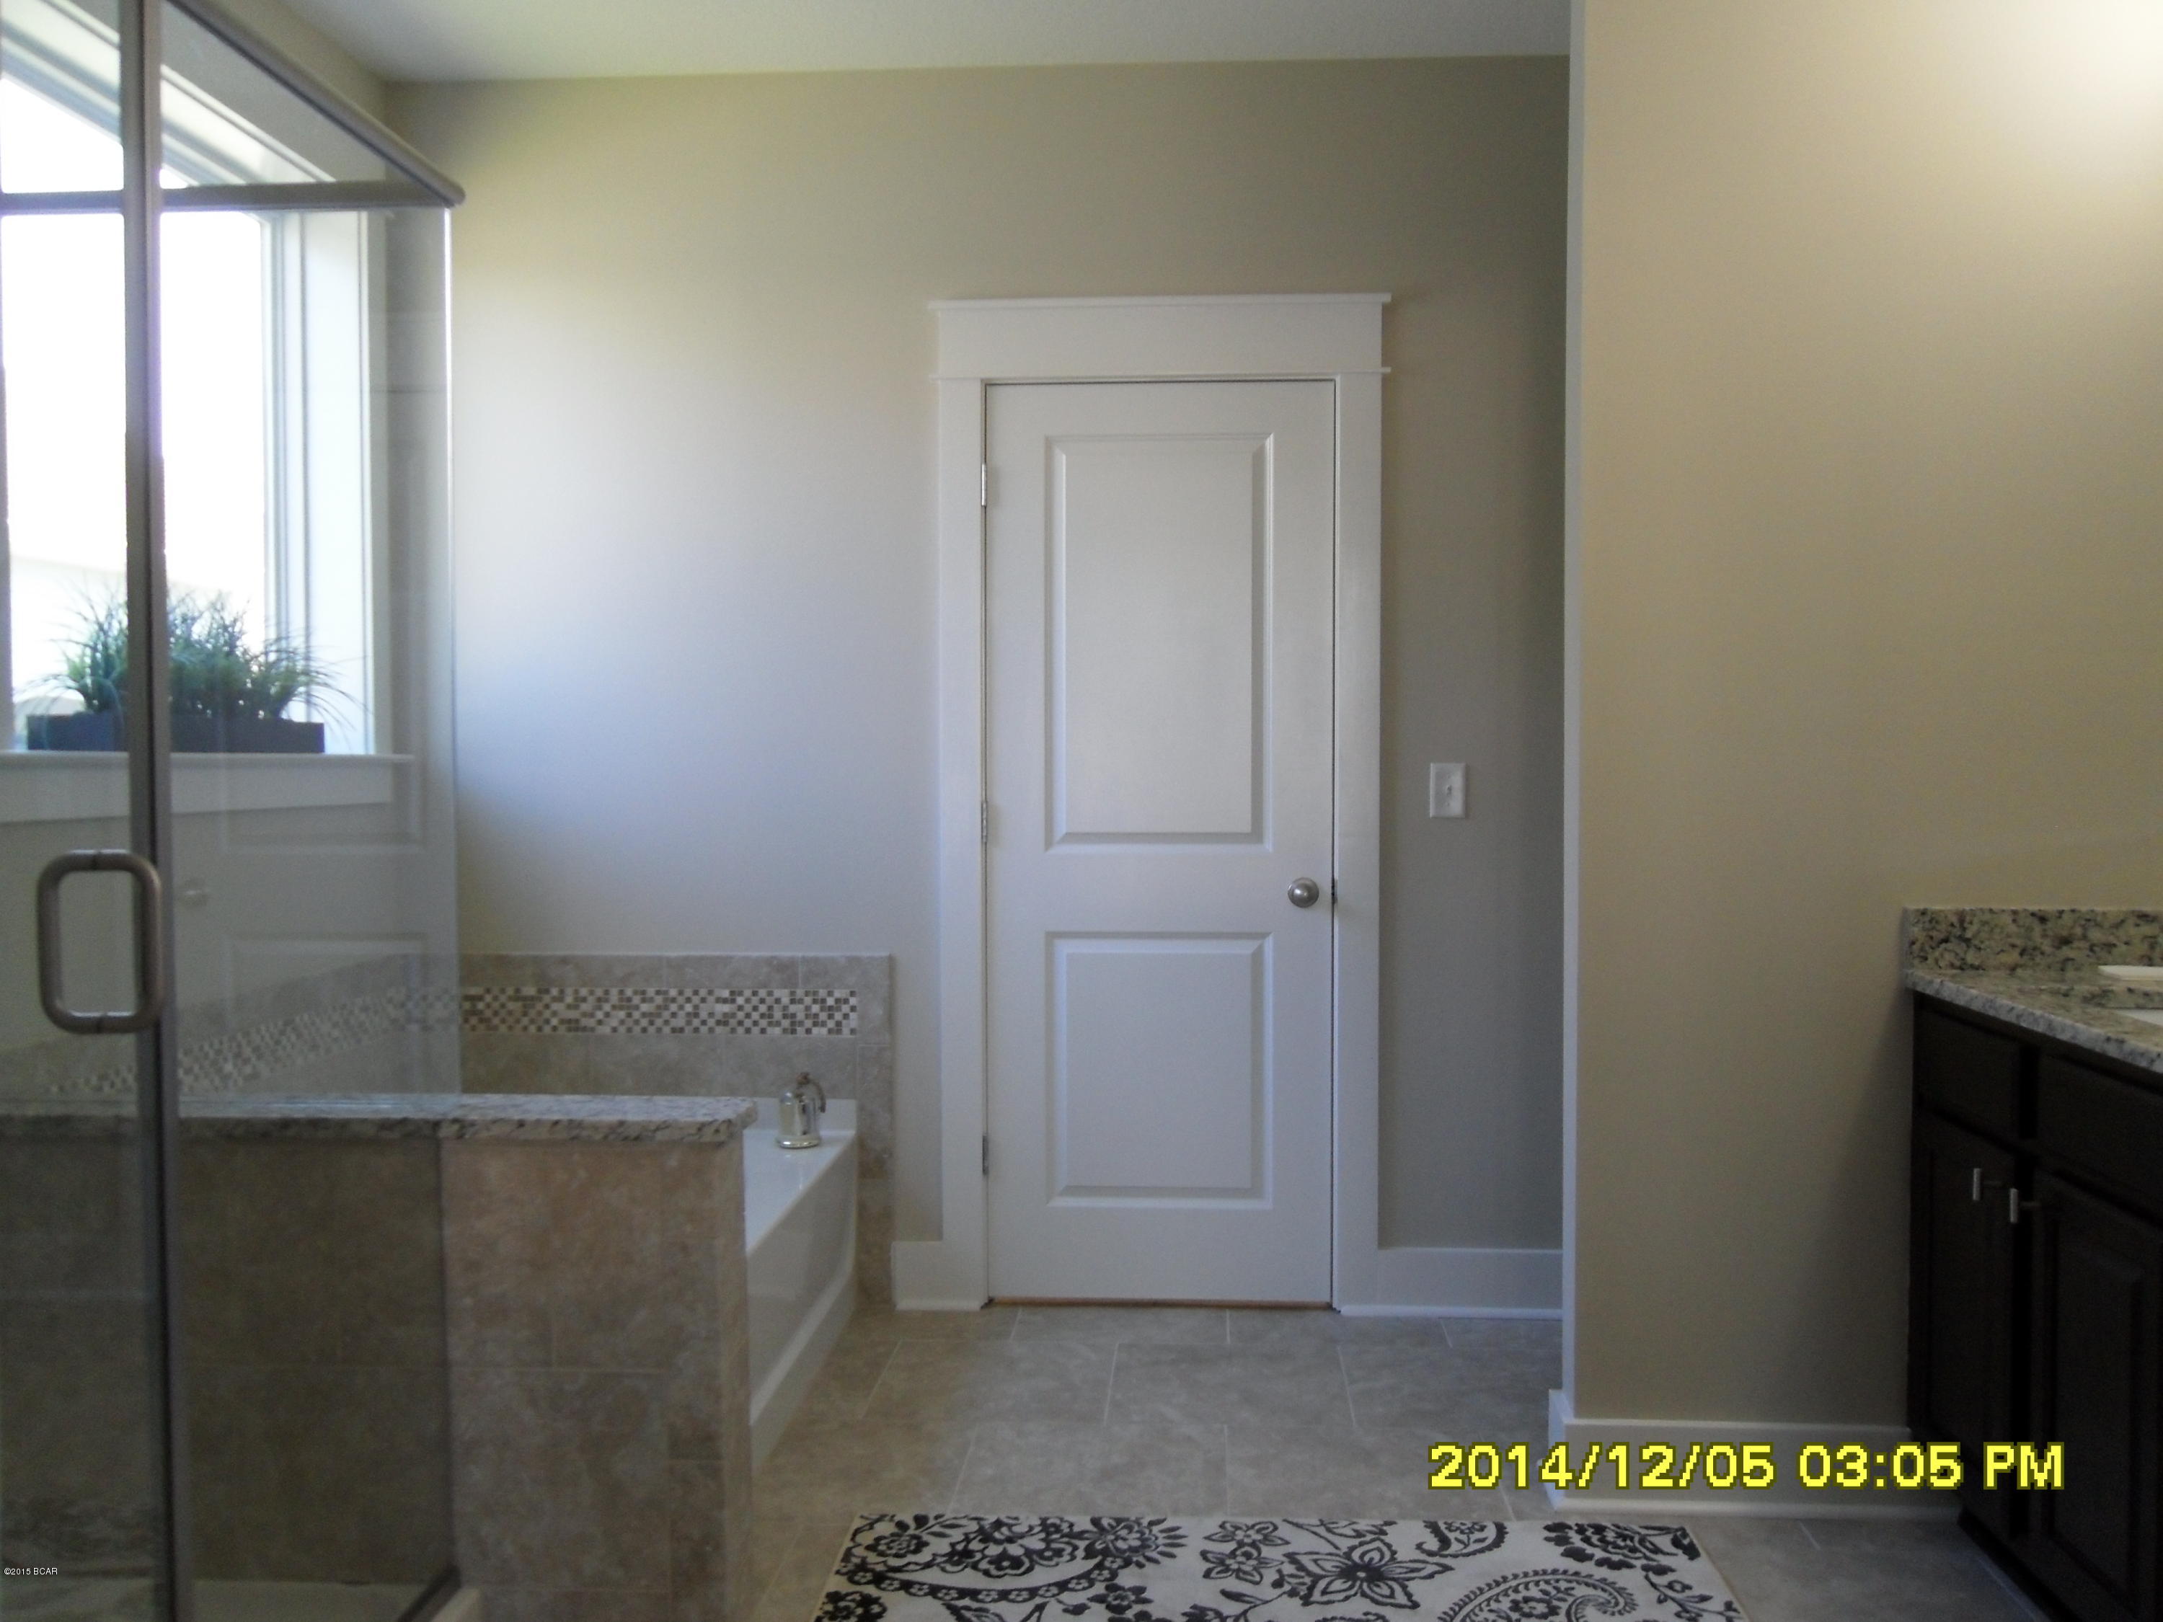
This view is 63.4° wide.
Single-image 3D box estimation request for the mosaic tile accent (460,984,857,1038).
[{"bbox_3d":[-0.954,0.447,3.902,0.915,0.111,0.014,0,1,4],"label":"mosaic tile accent"}]

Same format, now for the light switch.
[{"bbox_3d":[0.793,-0.043,3.783,0.074,0.120,0.014,0,1,4],"label":"light switch"}]

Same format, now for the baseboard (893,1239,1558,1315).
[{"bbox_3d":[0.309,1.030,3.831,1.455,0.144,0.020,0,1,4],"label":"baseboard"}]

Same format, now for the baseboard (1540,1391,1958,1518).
[{"bbox_3d":[1.080,1.048,2.870,0.627,0.143,0.168,0,1,4],"label":"baseboard"}]

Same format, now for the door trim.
[{"bbox_3d":[0.166,-0.006,3.813,1.004,2.217,0.035,0,1,4],"label":"door trim"}]

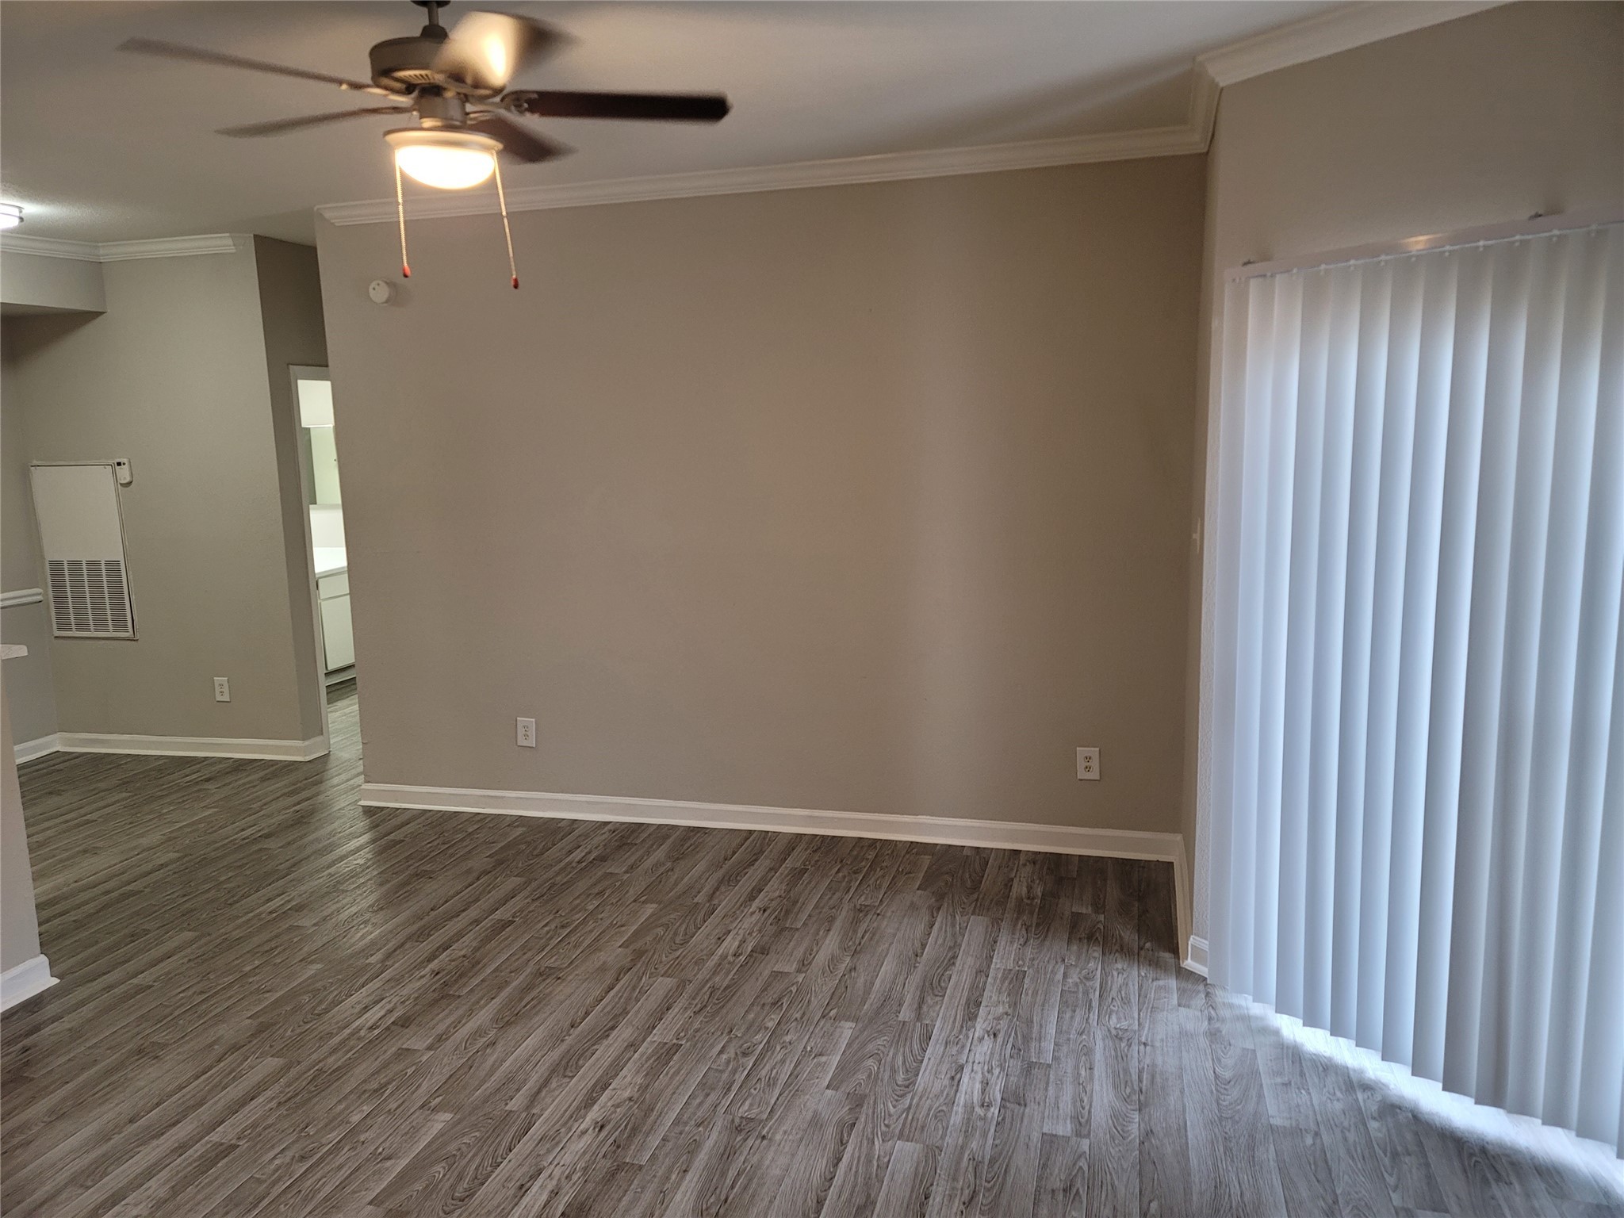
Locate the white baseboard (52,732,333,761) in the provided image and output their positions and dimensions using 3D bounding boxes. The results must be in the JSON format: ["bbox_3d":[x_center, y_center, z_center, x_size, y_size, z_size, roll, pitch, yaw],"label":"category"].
[{"bbox_3d":[-3.504,0.756,6.626,1.597,0.108,0.194,1,9,15],"label":"white baseboard"}]

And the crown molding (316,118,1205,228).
[{"bbox_3d":[-0.373,-1.706,4.692,3.714,0.077,0.065,1,9,15],"label":"crown molding"}]

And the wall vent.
[{"bbox_3d":[-4.057,-0.322,6.547,0.579,0.986,0.030,1,9,15],"label":"wall vent"}]

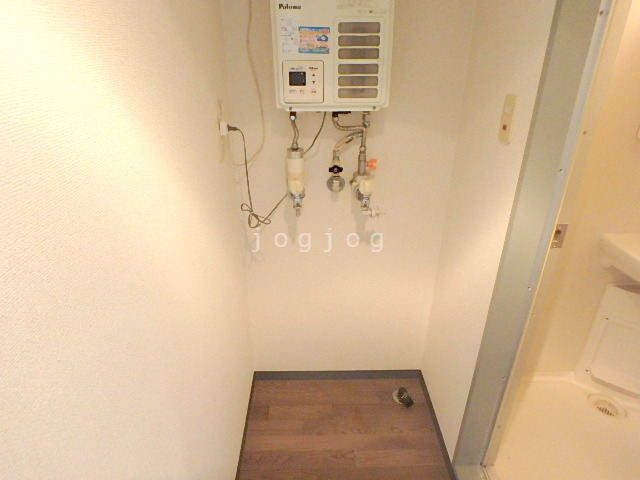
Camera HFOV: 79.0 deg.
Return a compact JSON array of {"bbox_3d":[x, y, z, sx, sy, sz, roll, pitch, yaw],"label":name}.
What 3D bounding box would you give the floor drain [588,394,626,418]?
[{"bbox_3d":[1.311,0.768,1.774,0.143,0.020,0.143,0,25,-1],"label":"floor drain"}]

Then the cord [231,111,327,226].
[{"bbox_3d":[-0.132,-0.231,1.338,0.310,0.410,0.130,0,25,-1],"label":"cord"}]

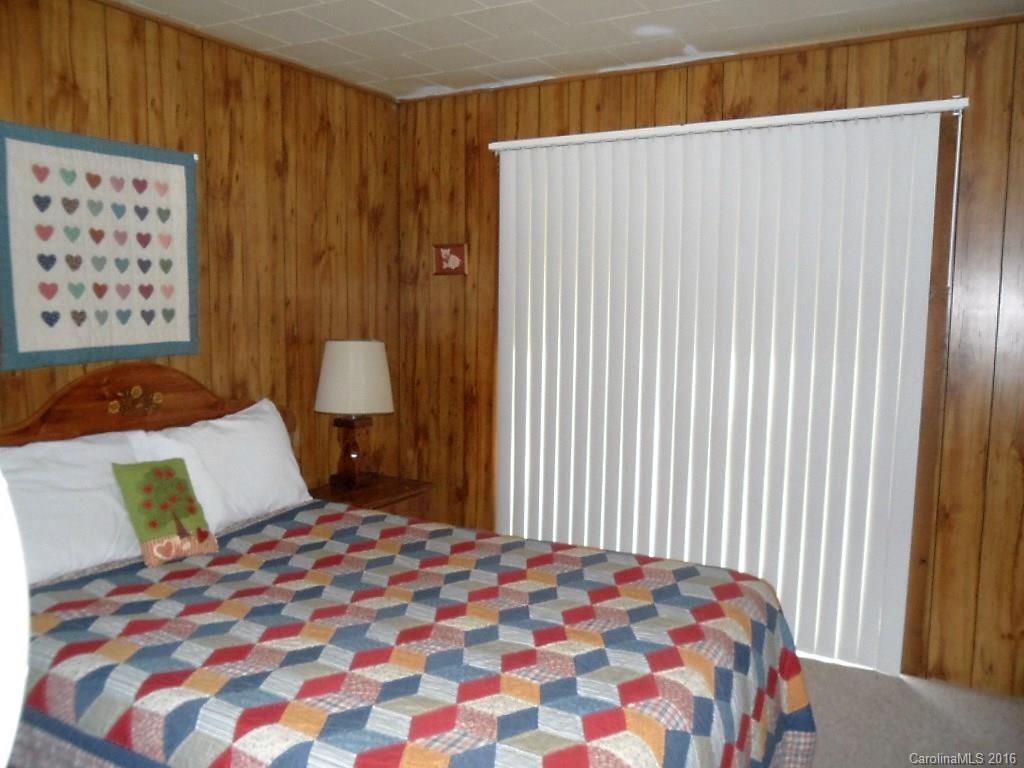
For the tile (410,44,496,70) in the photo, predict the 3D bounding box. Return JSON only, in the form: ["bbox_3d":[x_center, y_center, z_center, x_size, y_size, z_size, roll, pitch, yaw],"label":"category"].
[{"bbox_3d":[-0.249,-1.369,3.337,0.302,0.018,0.302,4,8,29],"label":"tile"}]

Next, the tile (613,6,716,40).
[{"bbox_3d":[0.551,-1.310,2.898,0.302,0.018,0.302,4,8,29],"label":"tile"}]

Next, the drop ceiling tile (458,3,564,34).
[{"bbox_3d":[0.001,-1.316,2.864,0.305,0.025,0.305,4,8,29],"label":"drop ceiling tile"}]

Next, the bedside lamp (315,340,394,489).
[{"bbox_3d":[-0.724,0.136,3.625,0.360,0.655,0.360,0,7,0],"label":"bedside lamp"}]

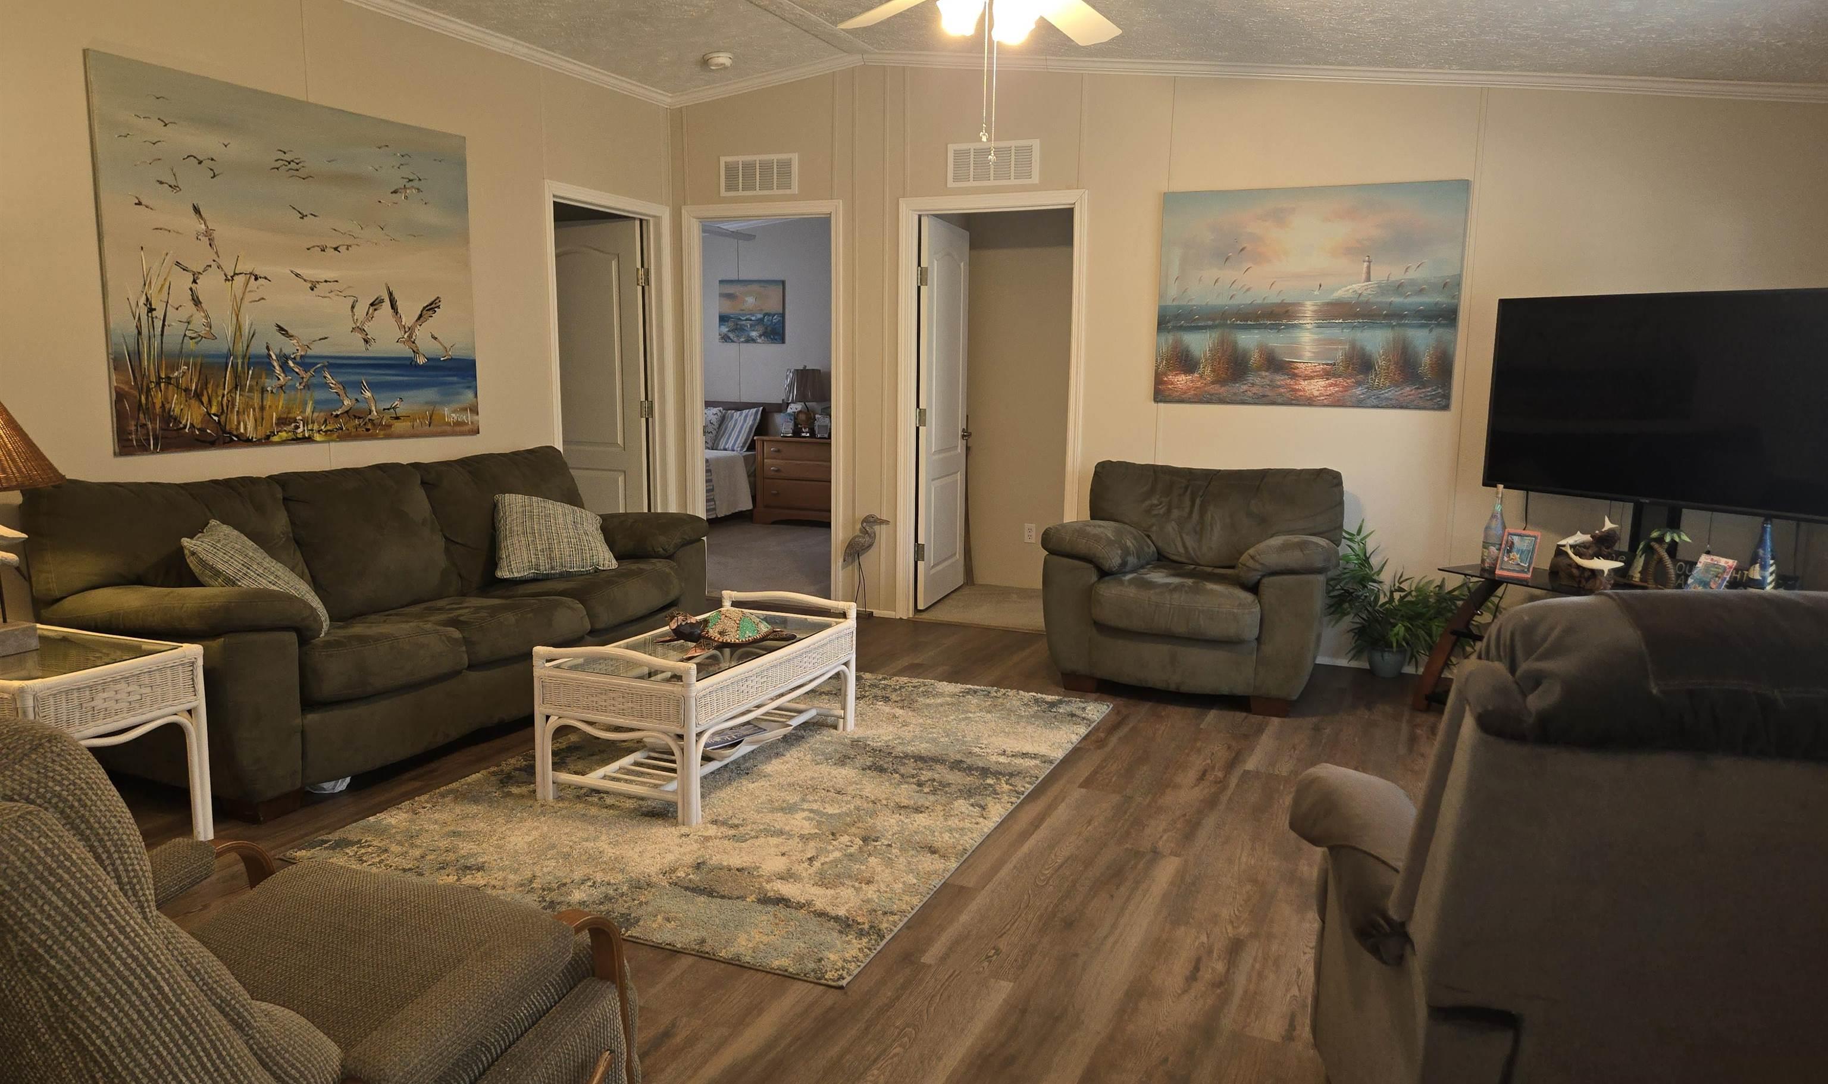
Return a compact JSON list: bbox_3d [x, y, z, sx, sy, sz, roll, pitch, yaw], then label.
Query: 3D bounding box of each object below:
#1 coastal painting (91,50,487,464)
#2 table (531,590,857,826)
[{"bbox_3d":[-2.211,-0.982,4.475,0.035,1.220,1.520,5,9,25],"label":"coastal painting"},{"bbox_3d":[-0.654,0.479,3.906,0.545,0.472,1.030,4,9,24],"label":"table"}]

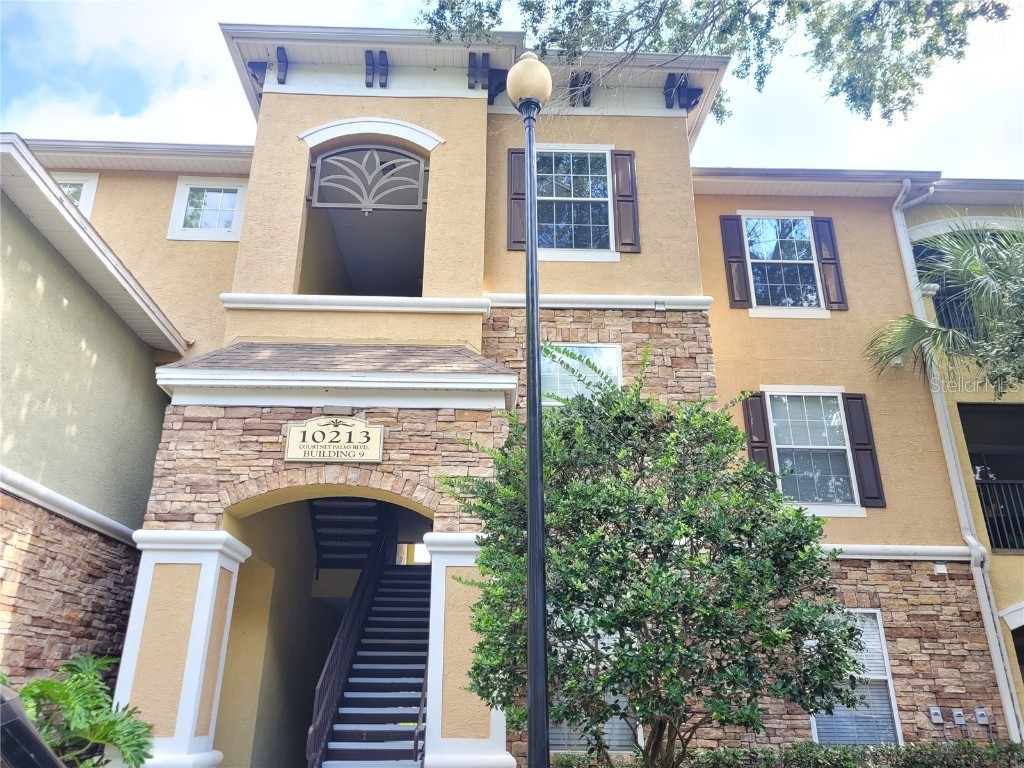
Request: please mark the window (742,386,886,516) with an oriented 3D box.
[{"bbox_3d":[4.469,1.008,11.516,1.912,2.014,0.130,1,-22,-1],"label":"window"}]

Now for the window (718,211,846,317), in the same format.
[{"bbox_3d":[4.464,-1.965,12.727,1.918,2.028,0.130,1,-22,-1],"label":"window"}]

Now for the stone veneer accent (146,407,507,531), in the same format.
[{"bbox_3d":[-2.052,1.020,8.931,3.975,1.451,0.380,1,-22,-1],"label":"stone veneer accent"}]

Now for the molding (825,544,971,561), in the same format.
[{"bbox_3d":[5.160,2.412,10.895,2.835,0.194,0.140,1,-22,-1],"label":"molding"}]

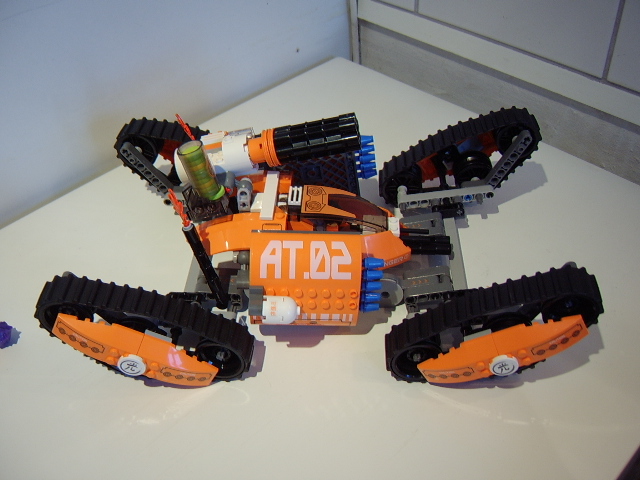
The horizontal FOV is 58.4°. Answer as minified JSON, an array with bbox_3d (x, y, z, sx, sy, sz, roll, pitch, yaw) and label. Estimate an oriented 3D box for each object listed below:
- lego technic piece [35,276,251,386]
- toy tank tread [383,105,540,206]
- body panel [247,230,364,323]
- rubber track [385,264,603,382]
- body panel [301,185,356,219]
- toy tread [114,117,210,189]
[{"bbox_3d":[-0.105,0.059,0.351,0.129,0.069,0.018,13,43,-7],"label":"lego technic piece"},{"bbox_3d":[0.110,-0.058,0.455,0.129,0.069,0.018,-17,45,18],"label":"toy tank tread"},{"bbox_3d":[-0.008,0.029,0.337,0.064,0.064,0.020,1,28,1],"label":"body panel"},{"bbox_3d":[0.101,0.057,0.342,0.129,0.069,0.018,-17,41,13],"label":"rubber track"},{"bbox_3d":[0.007,-0.023,0.380,0.038,0.009,0.029,7,46,-4],"label":"body panel"},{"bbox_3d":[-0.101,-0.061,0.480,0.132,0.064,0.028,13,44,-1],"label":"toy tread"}]

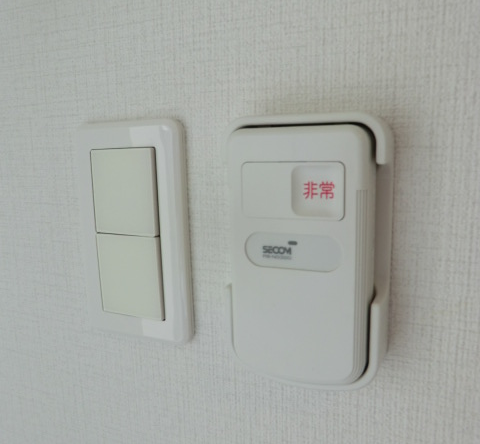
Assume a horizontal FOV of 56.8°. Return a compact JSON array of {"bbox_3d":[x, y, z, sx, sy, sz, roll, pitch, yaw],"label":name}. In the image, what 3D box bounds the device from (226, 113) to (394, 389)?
[{"bbox_3d":[0.027,0.013,0.193,0.070,0.115,0.026,2,10,23],"label":"device"}]

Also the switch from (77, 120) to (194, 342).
[{"bbox_3d":[-0.060,0.007,0.238,0.070,0.120,0.010,2,10,23],"label":"switch"}]

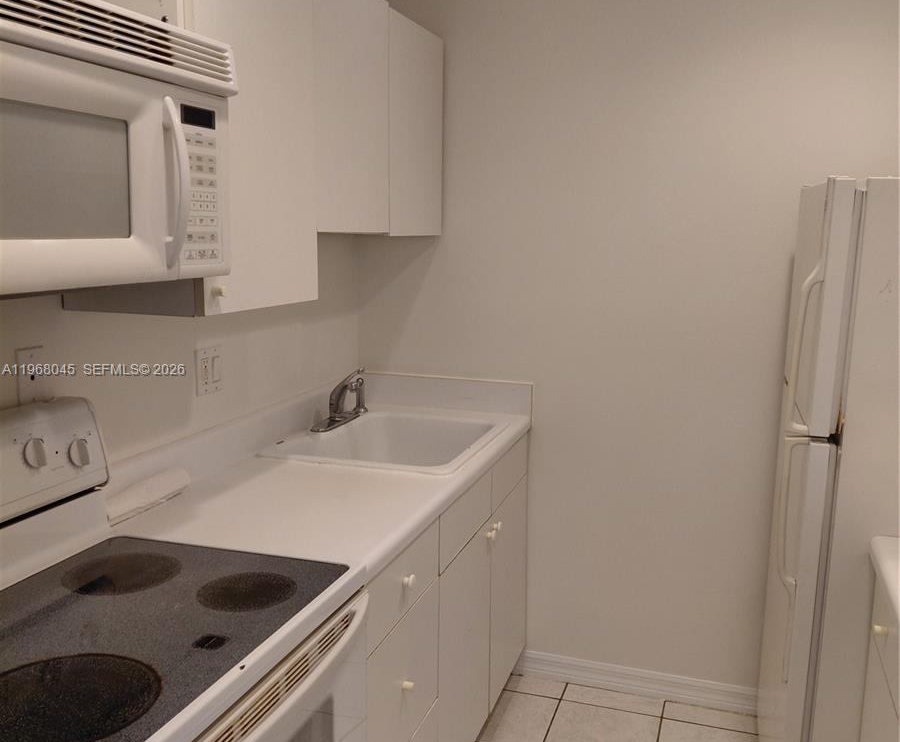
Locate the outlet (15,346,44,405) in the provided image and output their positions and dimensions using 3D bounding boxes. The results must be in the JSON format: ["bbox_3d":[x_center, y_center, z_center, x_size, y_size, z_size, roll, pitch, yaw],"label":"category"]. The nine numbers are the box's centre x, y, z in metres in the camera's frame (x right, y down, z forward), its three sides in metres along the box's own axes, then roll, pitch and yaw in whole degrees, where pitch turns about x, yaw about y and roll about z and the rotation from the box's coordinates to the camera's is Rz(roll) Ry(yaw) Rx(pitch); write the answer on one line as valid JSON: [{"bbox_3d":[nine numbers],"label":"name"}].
[{"bbox_3d":[-0.805,0.013,1.668,0.007,0.115,0.071,3,9,19],"label":"outlet"}]

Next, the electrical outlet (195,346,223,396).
[{"bbox_3d":[-0.622,-0.008,2.235,0.010,0.120,0.116,3,9,19],"label":"electrical outlet"}]

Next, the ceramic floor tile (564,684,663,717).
[{"bbox_3d":[0.541,1.093,2.863,0.314,0.010,0.105,3,9,19],"label":"ceramic floor tile"}]

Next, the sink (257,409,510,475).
[{"bbox_3d":[-0.170,0.289,2.607,0.551,0.189,0.659,3,9,19],"label":"sink"}]

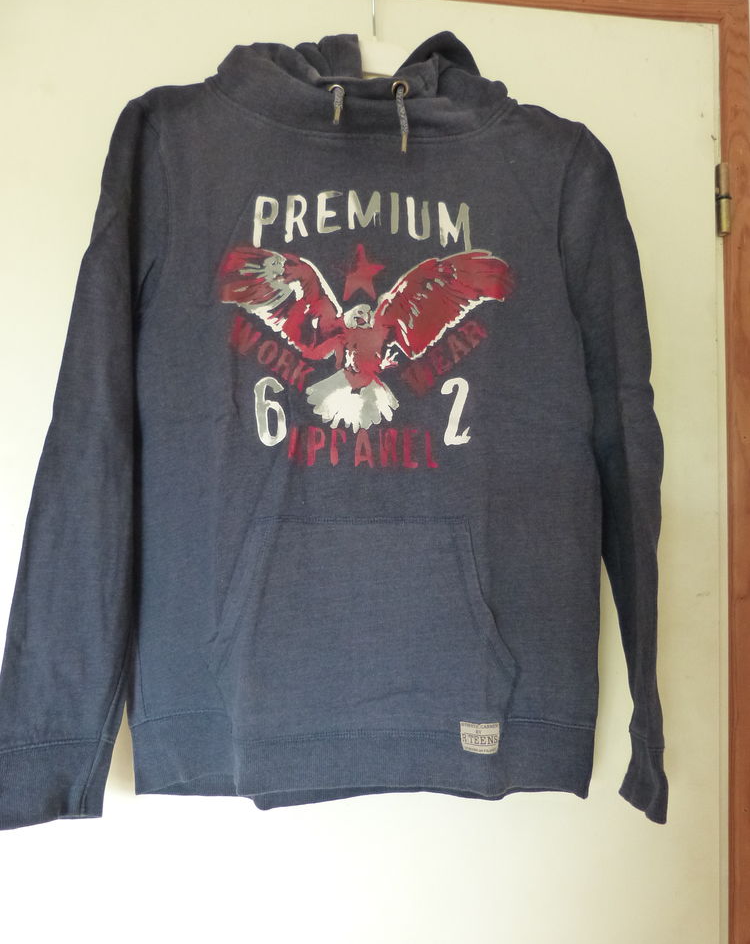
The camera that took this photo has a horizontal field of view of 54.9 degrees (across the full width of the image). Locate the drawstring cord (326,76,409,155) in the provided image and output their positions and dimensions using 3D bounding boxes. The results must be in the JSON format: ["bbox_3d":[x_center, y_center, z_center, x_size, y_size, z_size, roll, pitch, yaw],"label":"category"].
[{"bbox_3d":[-0.006,-0.353,0.720,0.082,0.080,0.024,0,-1,-6],"label":"drawstring cord"}]

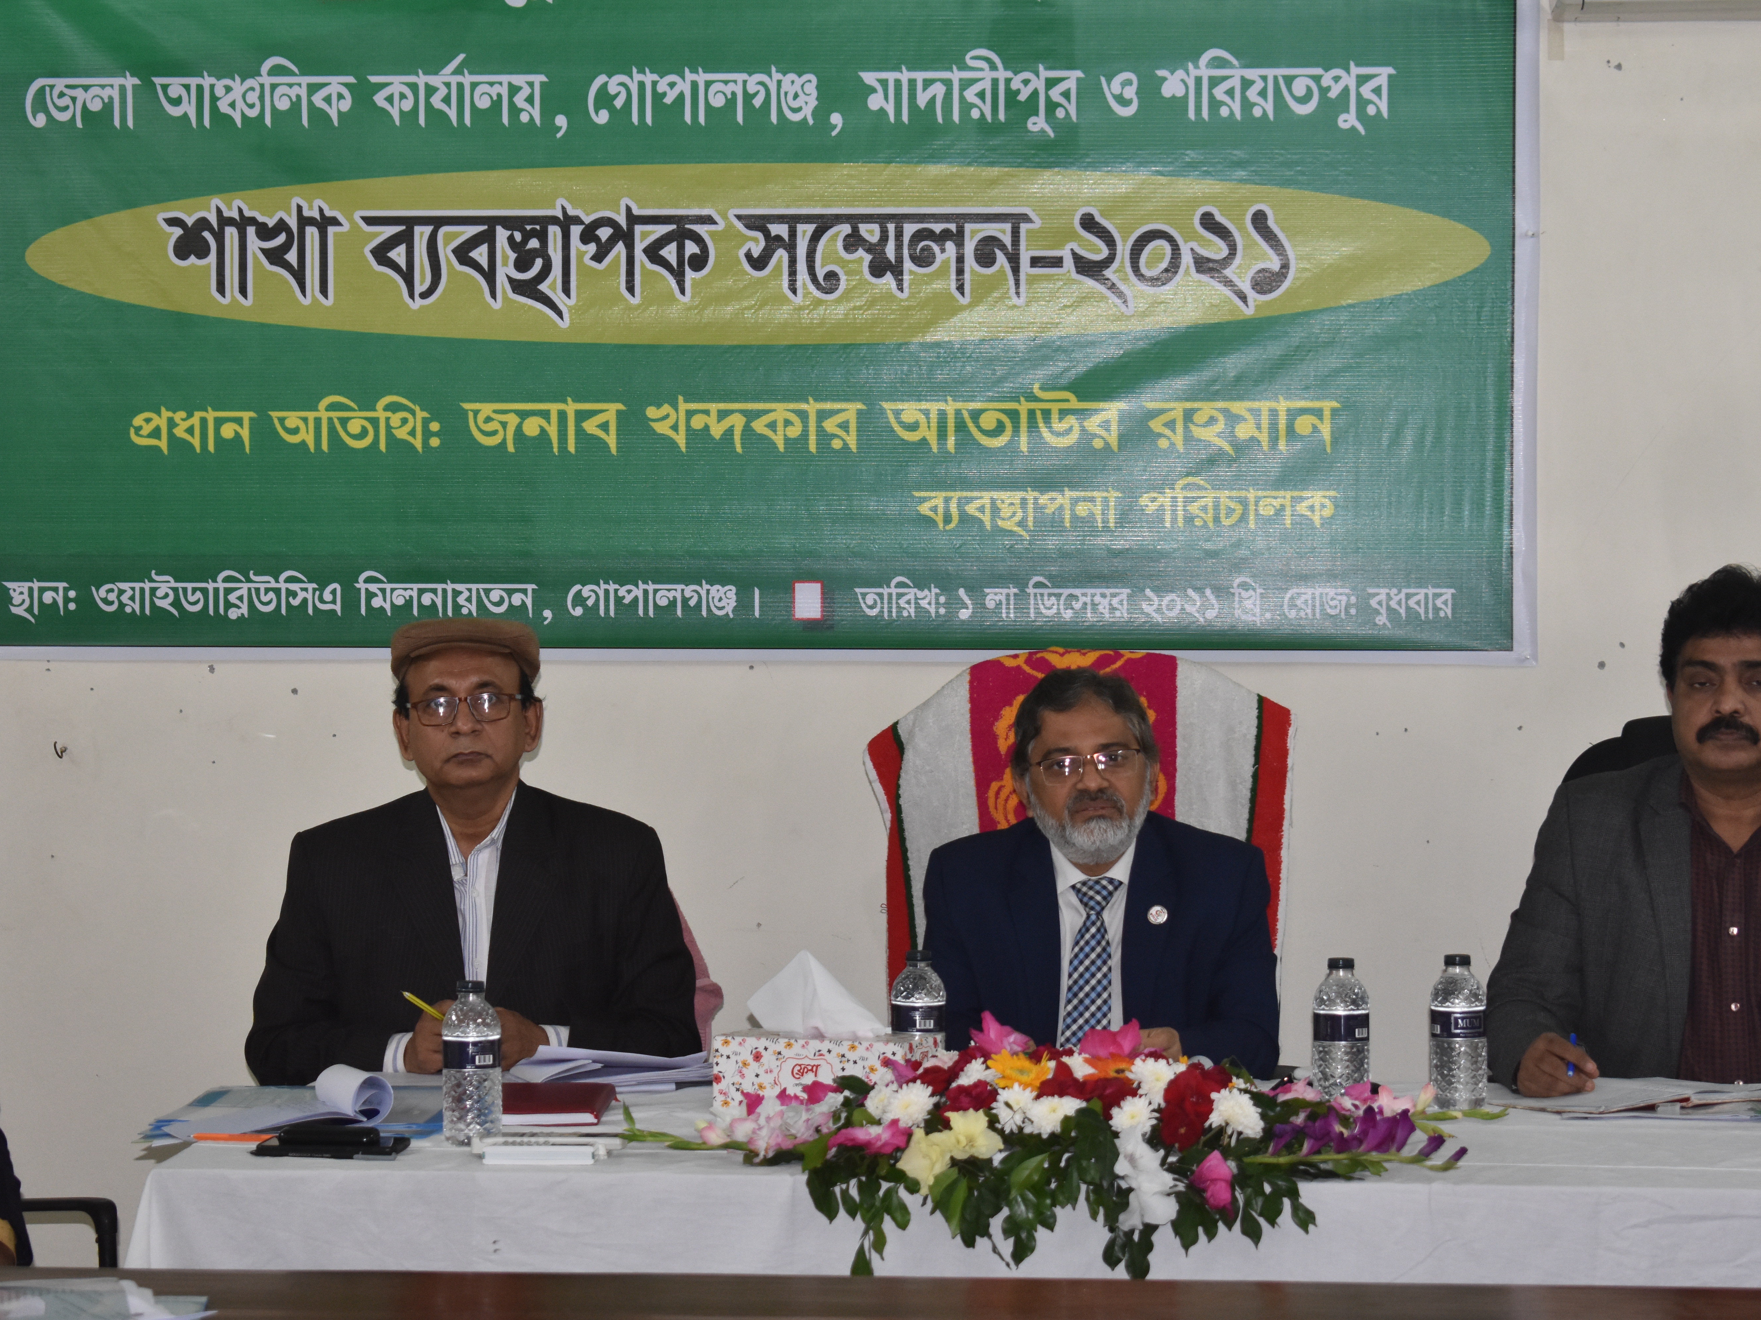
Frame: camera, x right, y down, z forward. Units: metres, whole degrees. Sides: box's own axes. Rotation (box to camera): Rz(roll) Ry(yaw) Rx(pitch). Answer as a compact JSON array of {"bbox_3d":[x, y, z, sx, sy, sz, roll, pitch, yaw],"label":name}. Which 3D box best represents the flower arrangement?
[{"bbox_3d":[0.180,0.508,4.860,0.900,0.255,0.420,0,1,3],"label":"flower arrangement"}]

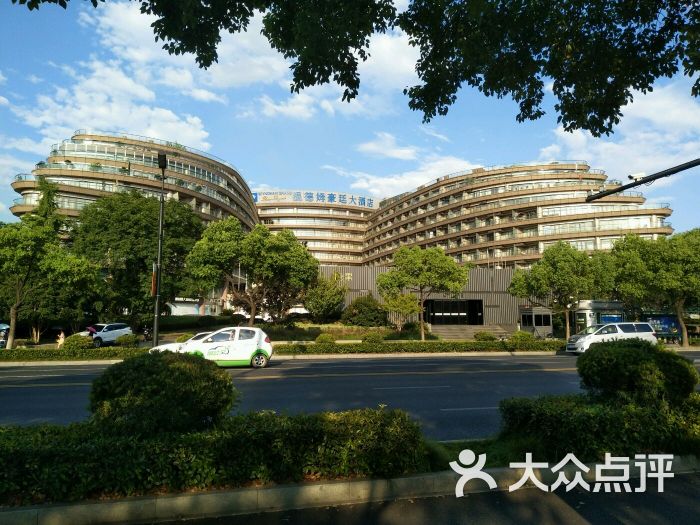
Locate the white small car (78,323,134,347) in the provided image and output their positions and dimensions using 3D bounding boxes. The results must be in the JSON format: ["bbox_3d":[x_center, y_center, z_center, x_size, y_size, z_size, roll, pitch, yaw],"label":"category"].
[{"bbox_3d":[-18.074,5.216,38.249,1.860,1.660,4.500,-2,-7,18],"label":"white small car"}]

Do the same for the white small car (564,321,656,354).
[{"bbox_3d":[15.650,4.477,31.489,4.850,1.880,1.840,2,-7,-13],"label":"white small car"}]

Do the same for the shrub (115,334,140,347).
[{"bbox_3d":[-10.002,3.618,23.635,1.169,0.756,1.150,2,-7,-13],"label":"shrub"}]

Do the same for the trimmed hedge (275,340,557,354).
[{"bbox_3d":[3.935,4.494,27.846,15.834,0.580,1.200,2,-7,-12],"label":"trimmed hedge"}]

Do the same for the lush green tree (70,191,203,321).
[{"bbox_3d":[-19.244,-0.327,47.392,10.943,12.630,10.500,0,-7,0],"label":"lush green tree"}]

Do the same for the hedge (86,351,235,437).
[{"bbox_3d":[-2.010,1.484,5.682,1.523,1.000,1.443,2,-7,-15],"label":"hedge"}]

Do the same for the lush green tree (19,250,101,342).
[{"bbox_3d":[-20.983,2.491,37.979,5.448,6.785,5.300,0,-7,0],"label":"lush green tree"}]

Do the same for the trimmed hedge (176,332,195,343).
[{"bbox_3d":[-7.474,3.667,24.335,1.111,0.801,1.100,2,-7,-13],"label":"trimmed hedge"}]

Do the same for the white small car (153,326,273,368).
[{"bbox_3d":[-4.898,3.282,20.256,3.900,1.510,1.640,2,-7,-15],"label":"white small car"}]

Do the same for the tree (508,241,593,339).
[{"bbox_3d":[12.573,1.968,33.273,5.164,6.797,5.058,2,-7,-15],"label":"tree"}]

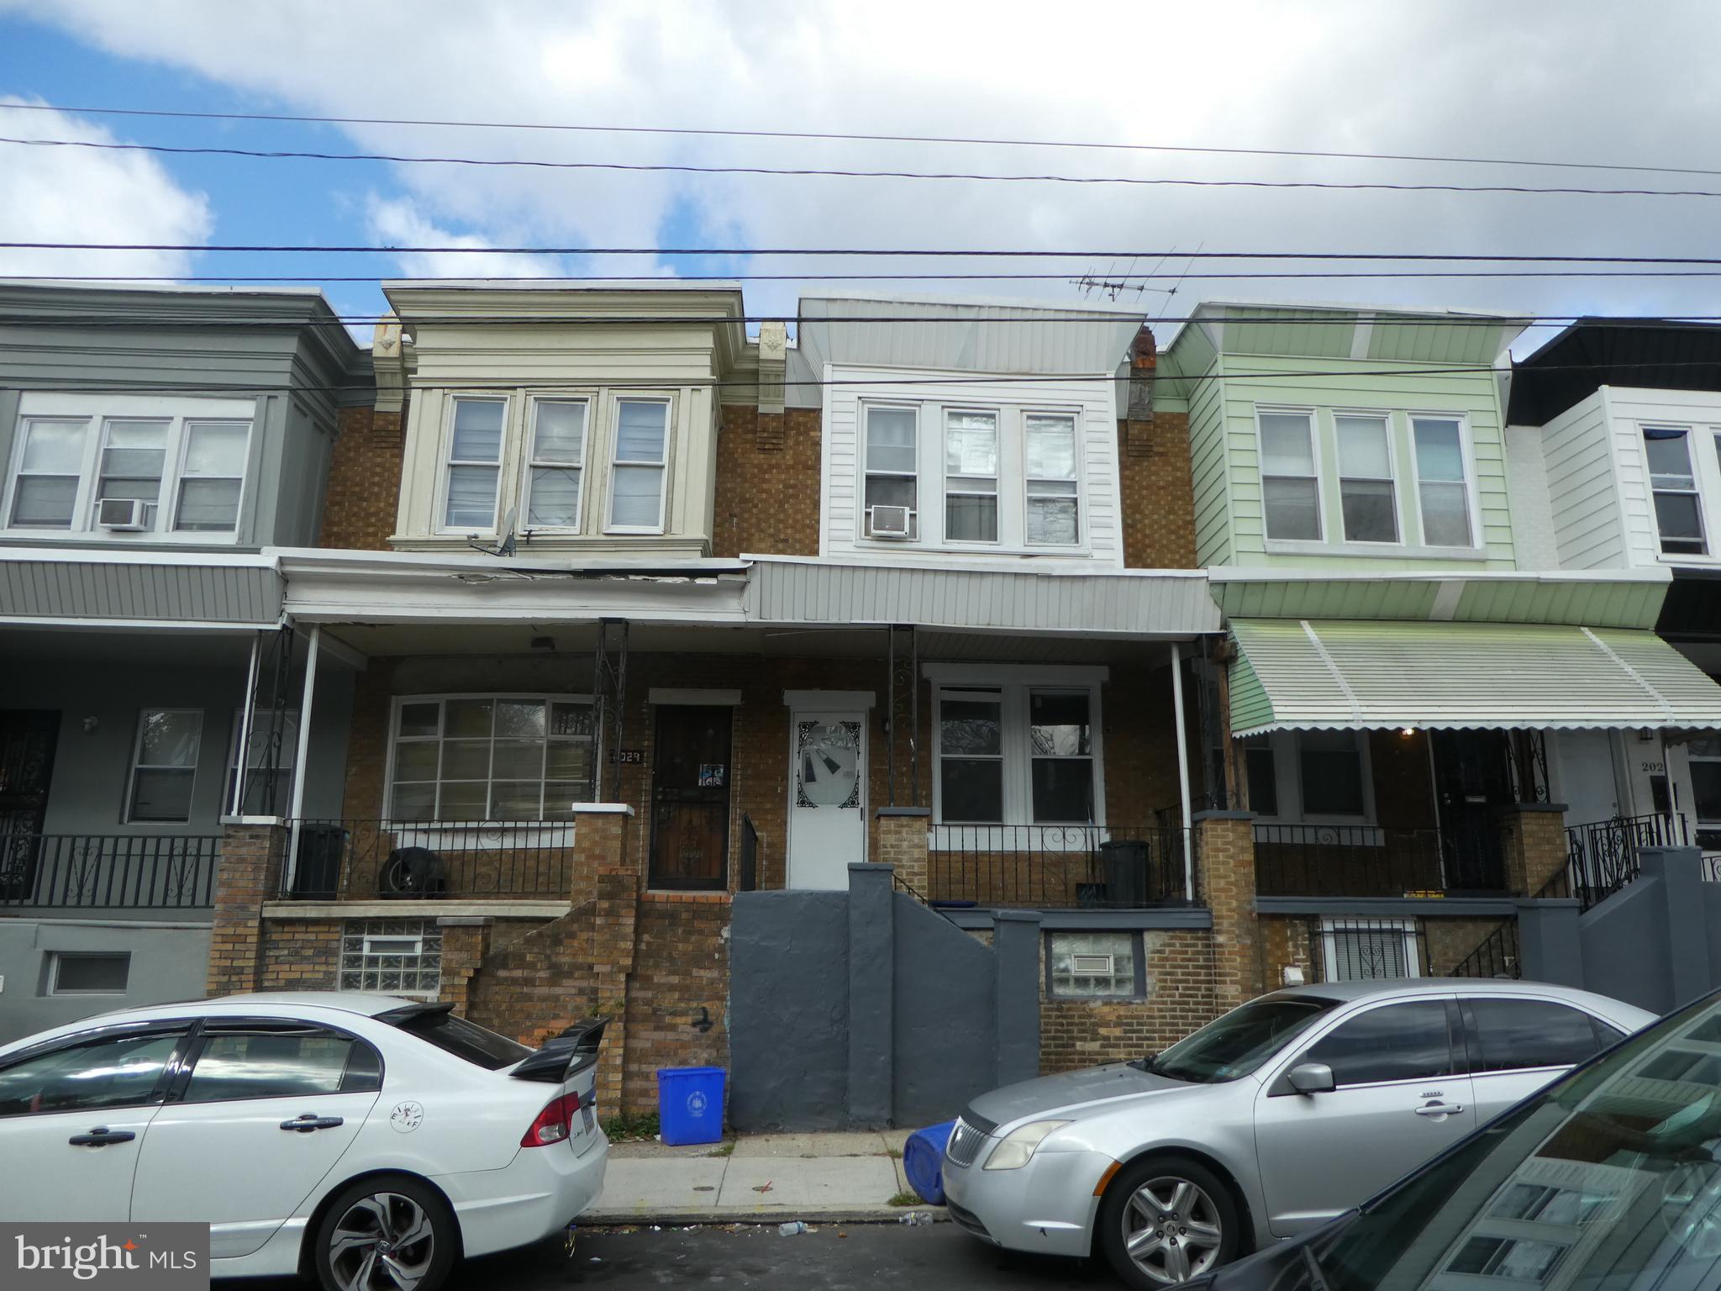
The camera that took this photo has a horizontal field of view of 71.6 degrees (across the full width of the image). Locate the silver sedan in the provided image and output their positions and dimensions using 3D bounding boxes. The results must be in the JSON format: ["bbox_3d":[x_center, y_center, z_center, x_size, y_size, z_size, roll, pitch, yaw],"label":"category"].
[{"bbox_3d":[2.862,2.612,6.671,4.800,1.450,1.840,1,-13,-3],"label":"silver sedan"}]

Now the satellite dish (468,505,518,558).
[{"bbox_3d":[-3.806,-1.176,12.351,0.460,0.530,0.460,9,-16,-32],"label":"satellite dish"}]

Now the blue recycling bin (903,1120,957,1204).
[{"bbox_3d":[0.640,3.225,7.499,0.600,0.500,0.500,1,-11,-32],"label":"blue recycling bin"}]

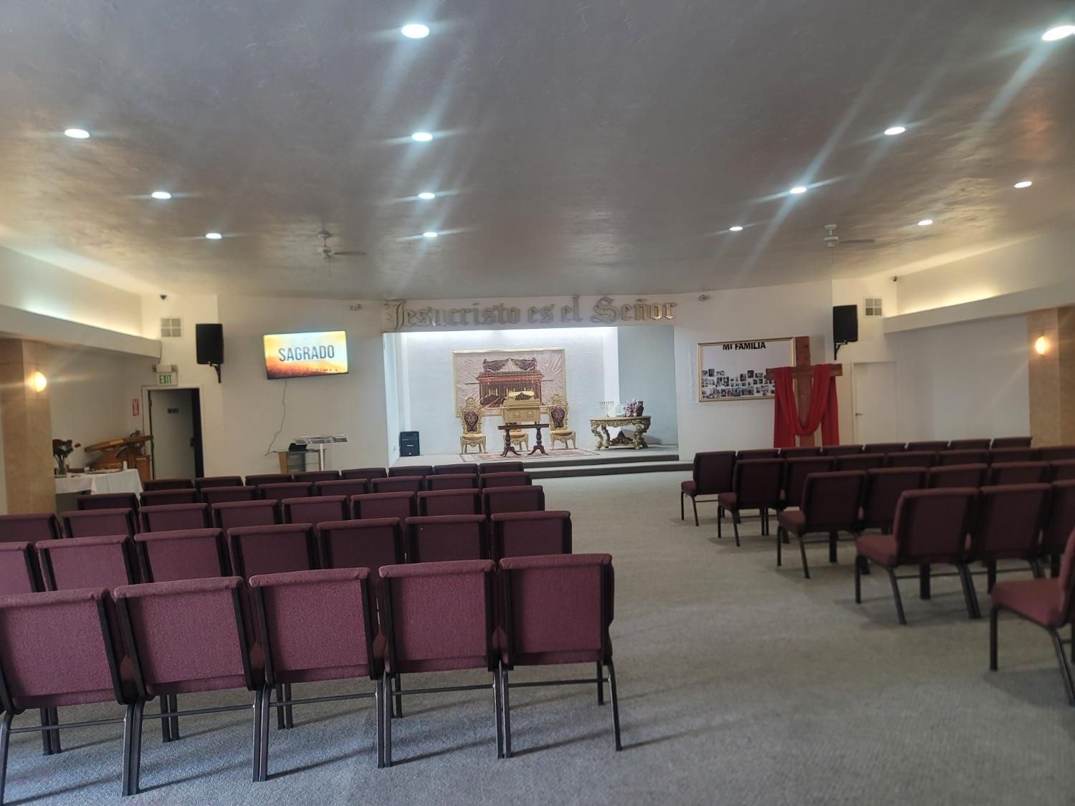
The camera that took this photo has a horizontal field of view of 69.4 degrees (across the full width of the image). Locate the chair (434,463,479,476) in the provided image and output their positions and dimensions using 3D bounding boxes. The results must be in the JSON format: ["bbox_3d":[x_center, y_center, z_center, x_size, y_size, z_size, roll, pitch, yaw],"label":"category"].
[{"bbox_3d":[-0.931,1.124,9.001,0.510,0.850,0.666,-2,0,-7],"label":"chair"}]

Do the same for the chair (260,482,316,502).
[{"bbox_3d":[-2.339,1.172,7.422,0.501,0.851,0.637,-2,0,-8],"label":"chair"}]

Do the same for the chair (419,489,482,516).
[{"bbox_3d":[-0.712,1.102,6.313,0.492,0.840,0.656,-2,0,-8],"label":"chair"}]

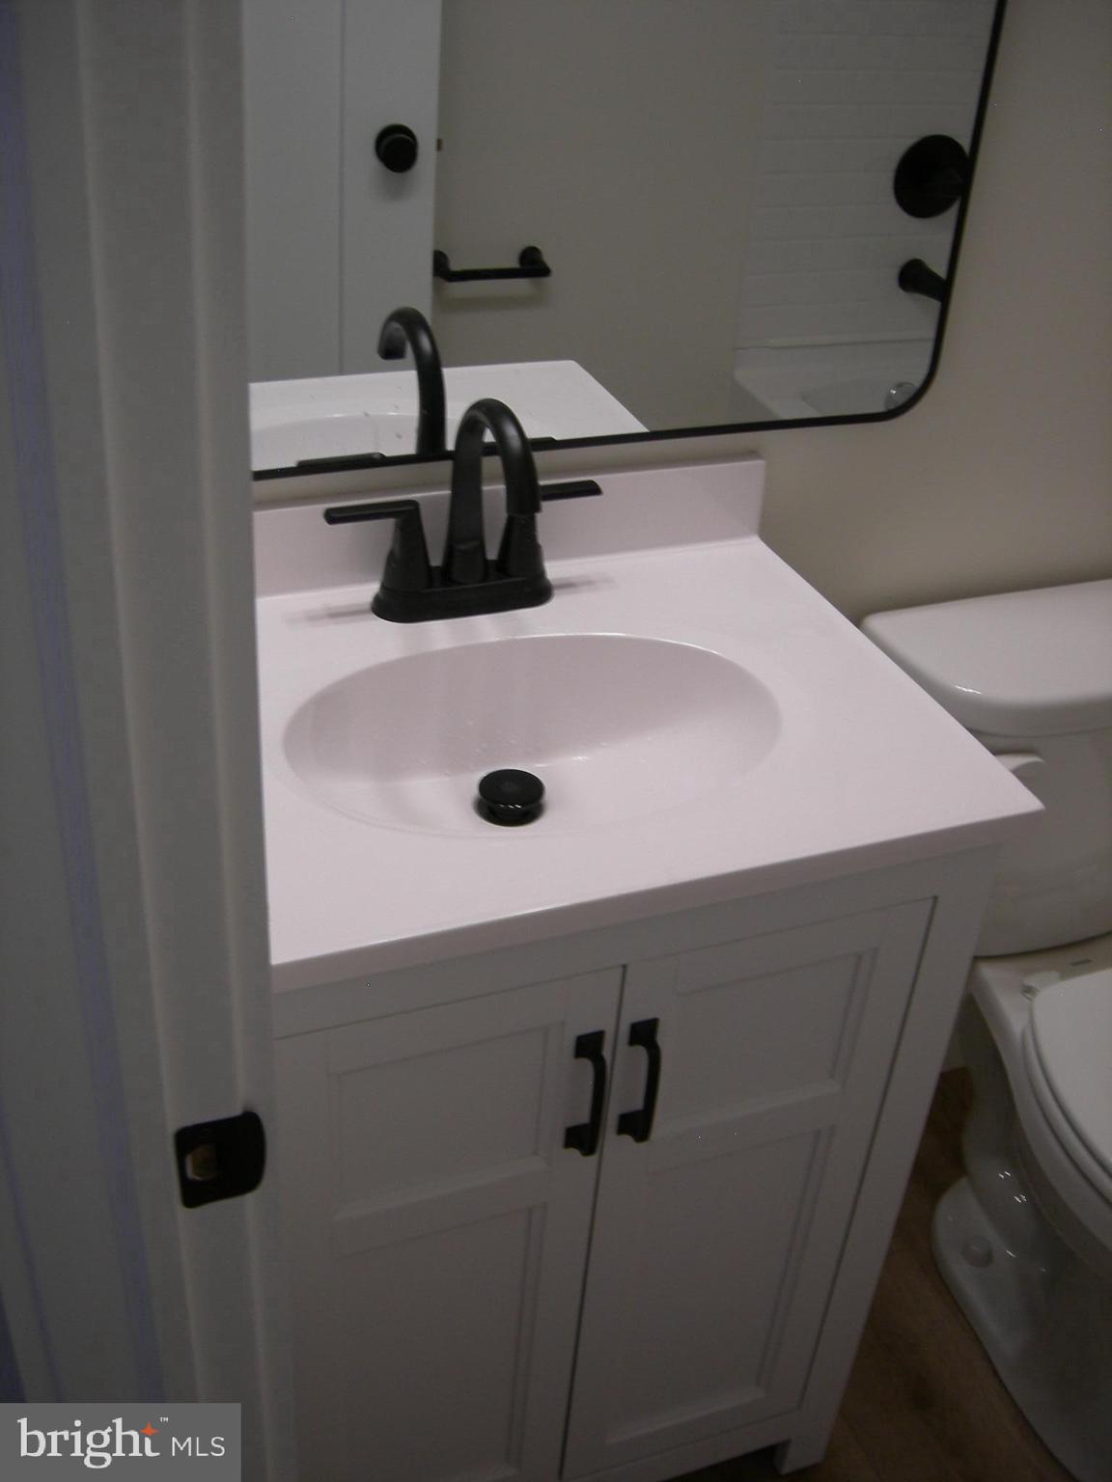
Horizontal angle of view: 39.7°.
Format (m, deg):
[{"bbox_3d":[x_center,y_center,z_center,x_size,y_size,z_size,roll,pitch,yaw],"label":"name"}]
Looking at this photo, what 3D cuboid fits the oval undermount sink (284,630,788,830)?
[{"bbox_3d":[-0.014,0.042,1.197,0.393,0.130,0.264,-9,36,-20],"label":"oval undermount sink"}]

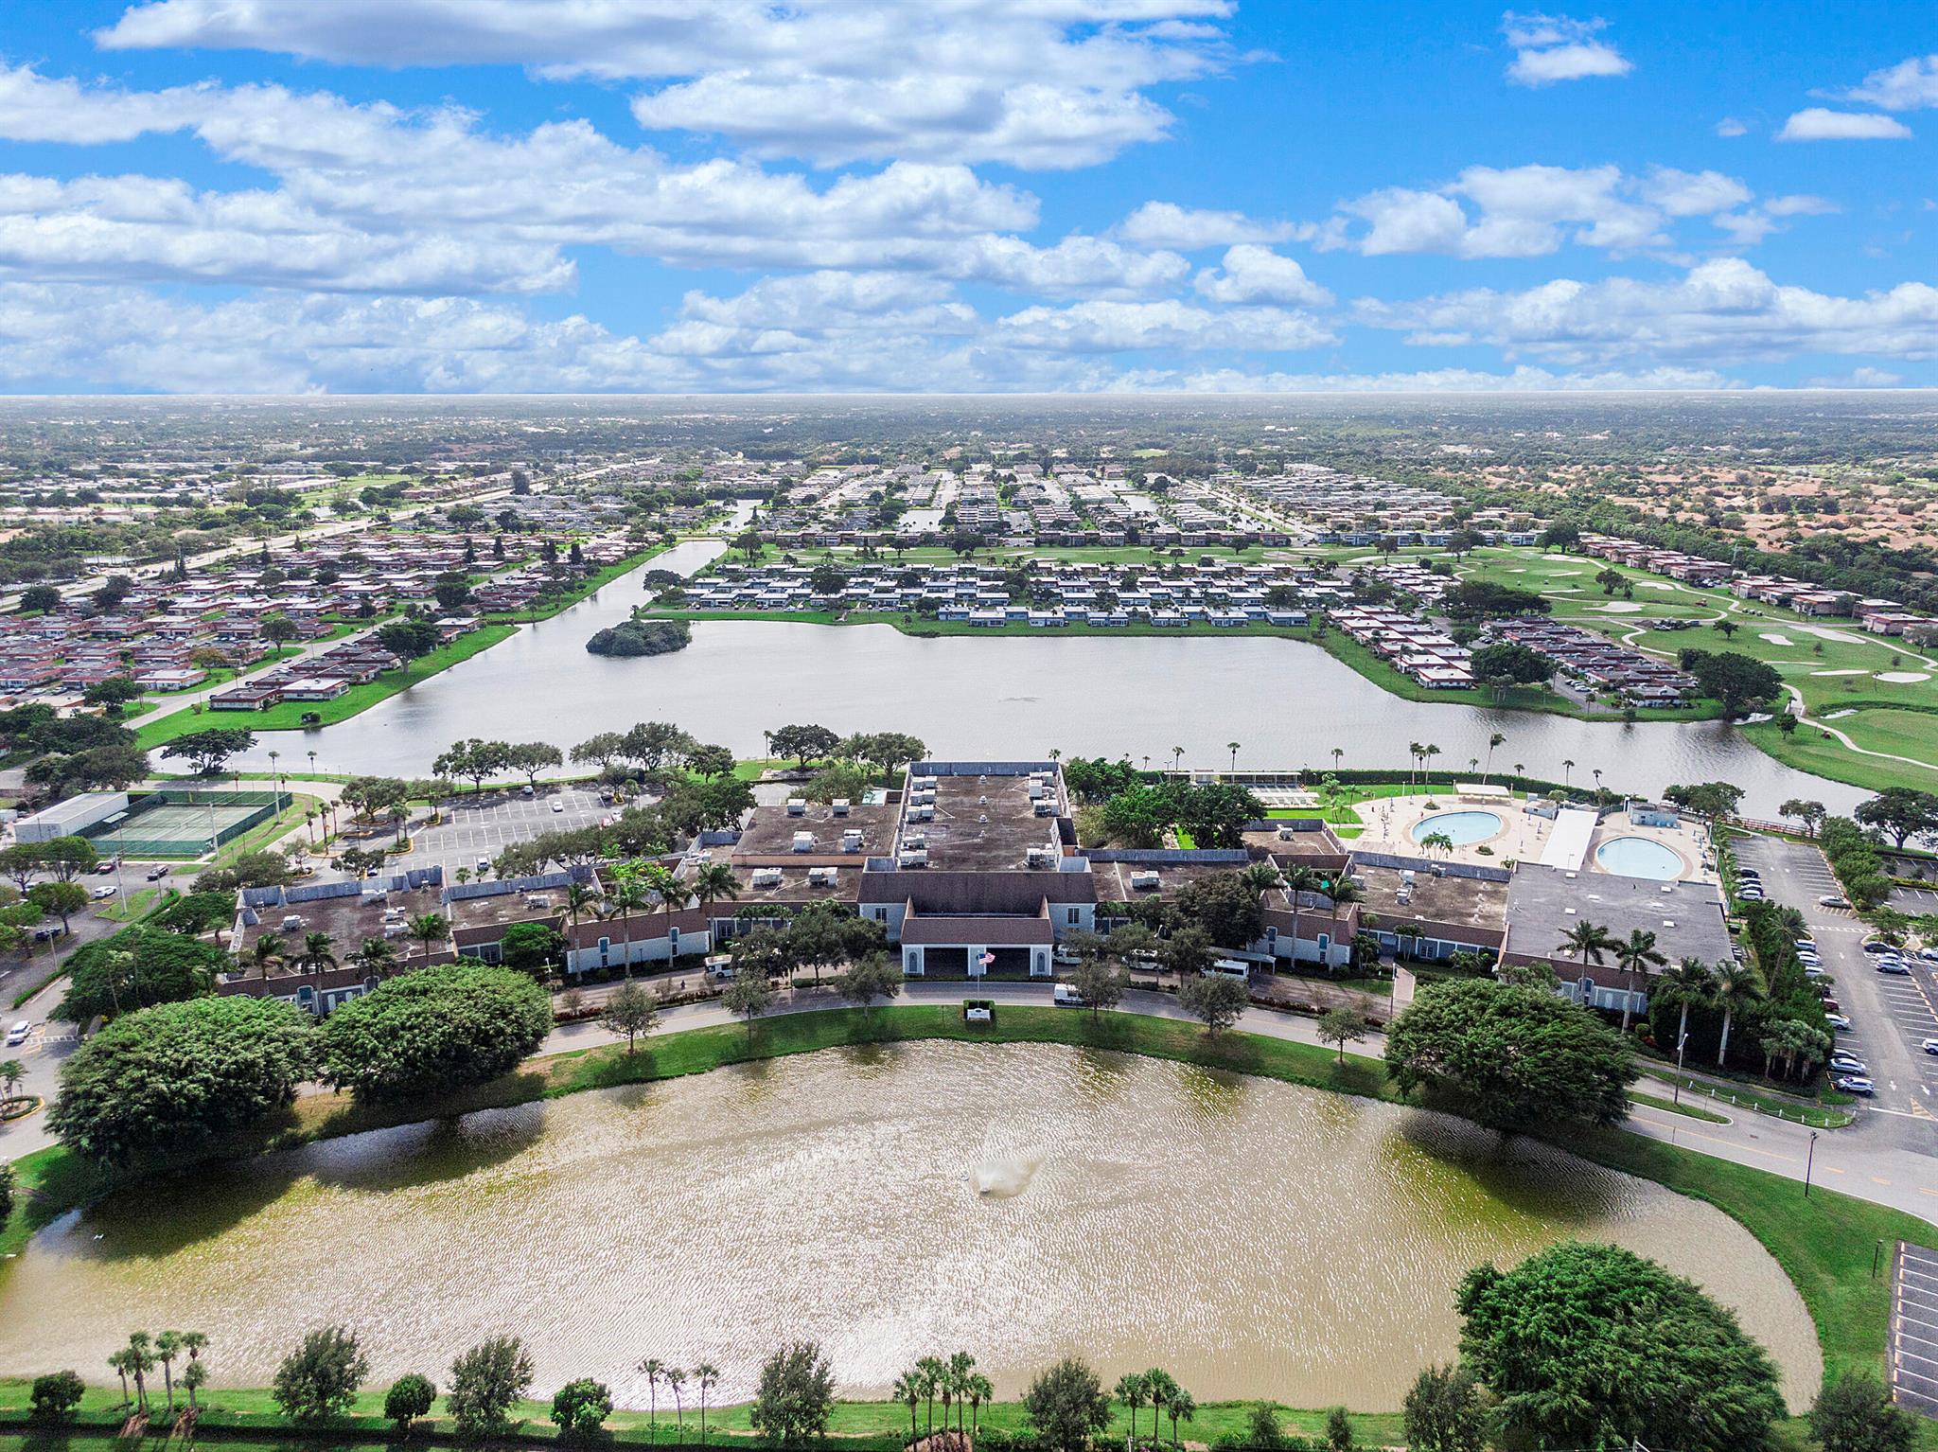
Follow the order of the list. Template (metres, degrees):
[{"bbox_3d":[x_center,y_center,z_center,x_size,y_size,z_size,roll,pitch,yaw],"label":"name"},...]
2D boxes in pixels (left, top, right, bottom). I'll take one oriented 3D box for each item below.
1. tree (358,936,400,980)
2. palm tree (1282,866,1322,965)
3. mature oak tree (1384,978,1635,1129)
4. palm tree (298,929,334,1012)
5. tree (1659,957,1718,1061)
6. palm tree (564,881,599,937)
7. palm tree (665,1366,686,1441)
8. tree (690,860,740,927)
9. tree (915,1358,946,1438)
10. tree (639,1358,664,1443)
[{"bbox_3d":[-91.470,37.980,205.060,6.800,11.900,6.800,0,14,0],"label":"tree"},{"bbox_3d":[55.350,32.250,225.660,7.560,18.770,7.560,3,15,14],"label":"palm tree"},{"bbox_3d":[70.500,42.850,176.070,31.300,15.800,28.500,0,14,0],"label":"mature oak tree"},{"bbox_3d":[-98.380,37.680,202.390,6.400,13.800,6.400,0,14,0],"label":"palm tree"},{"bbox_3d":[100.700,39.840,188.800,8.000,15.300,8.000,0,14,0],"label":"tree"},{"bbox_3d":[-62.460,33.110,214.930,6.600,16.400,6.600,0,14,0],"label":"palm tree"},{"bbox_3d":[-27.190,63.370,125.830,2.040,7.790,2.040,-4,15,-14],"label":"palm tree"},{"bbox_3d":[-43.200,31.830,229.520,8.580,18.380,8.580,-3,14,-11],"label":"tree"},{"bbox_3d":[-3.450,60.540,121.140,2.800,8.600,2.800,0,14,0],"label":"tree"},{"bbox_3d":[-28.790,60.770,121.450,2.400,8.100,2.400,0,14,0],"label":"tree"}]

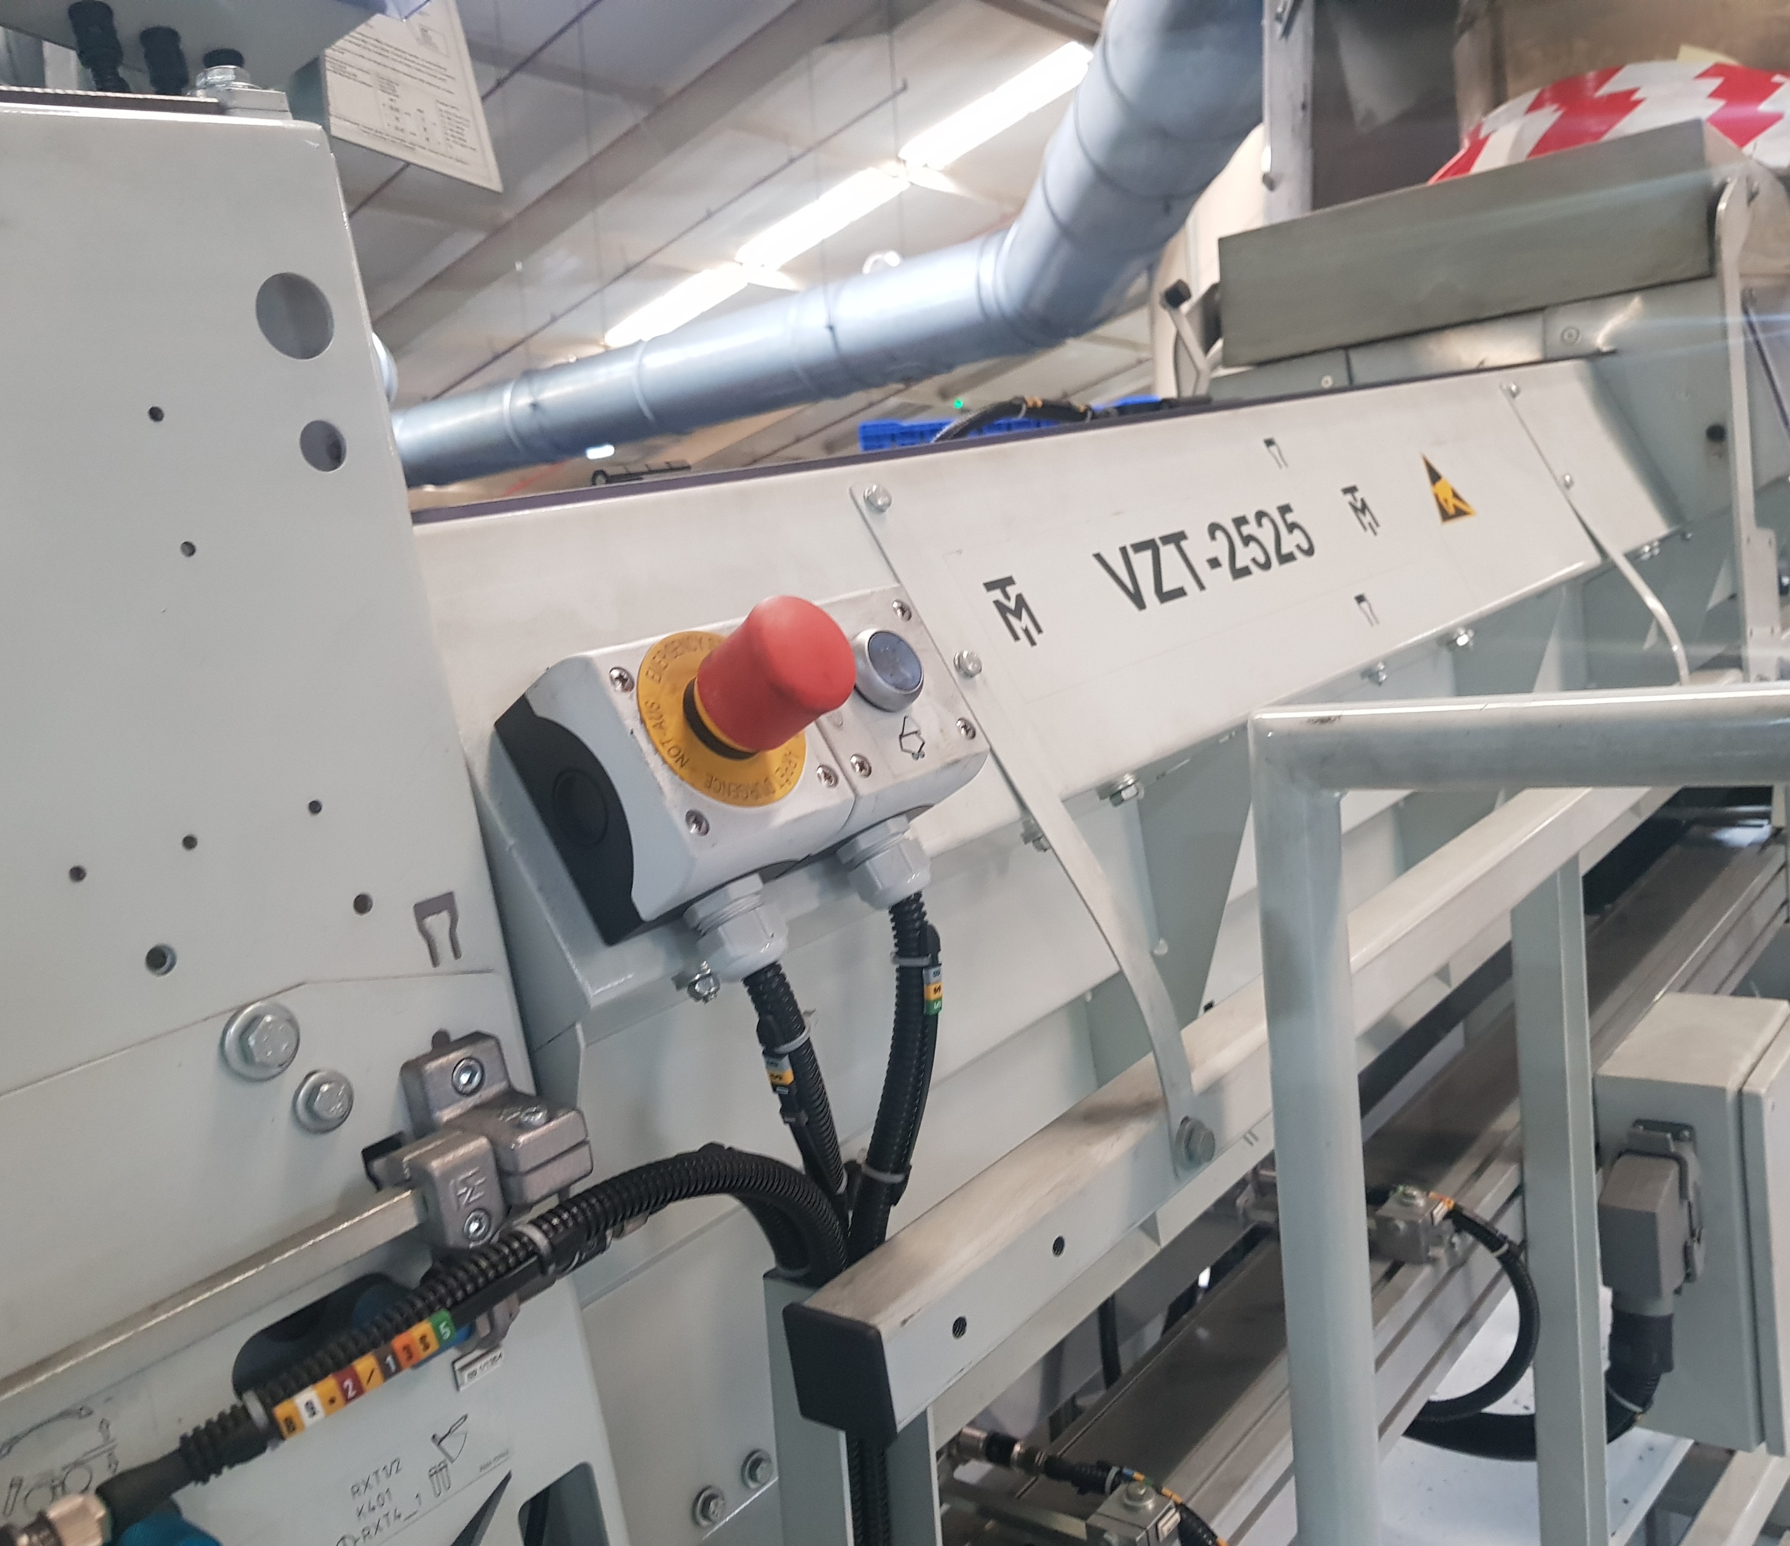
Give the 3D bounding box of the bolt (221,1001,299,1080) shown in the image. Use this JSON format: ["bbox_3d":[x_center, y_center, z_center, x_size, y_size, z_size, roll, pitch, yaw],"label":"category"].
[{"bbox_3d":[-0.176,0.076,0.432,0.009,0.023,0.023,2,15,43],"label":"bolt"}]

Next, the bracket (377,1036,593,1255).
[{"bbox_3d":[-0.124,0.108,0.456,0.054,0.047,0.046,2,15,43],"label":"bracket"}]

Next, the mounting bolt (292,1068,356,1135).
[{"bbox_3d":[-0.165,0.096,0.447,0.007,0.018,0.018,2,15,43],"label":"mounting bolt"}]

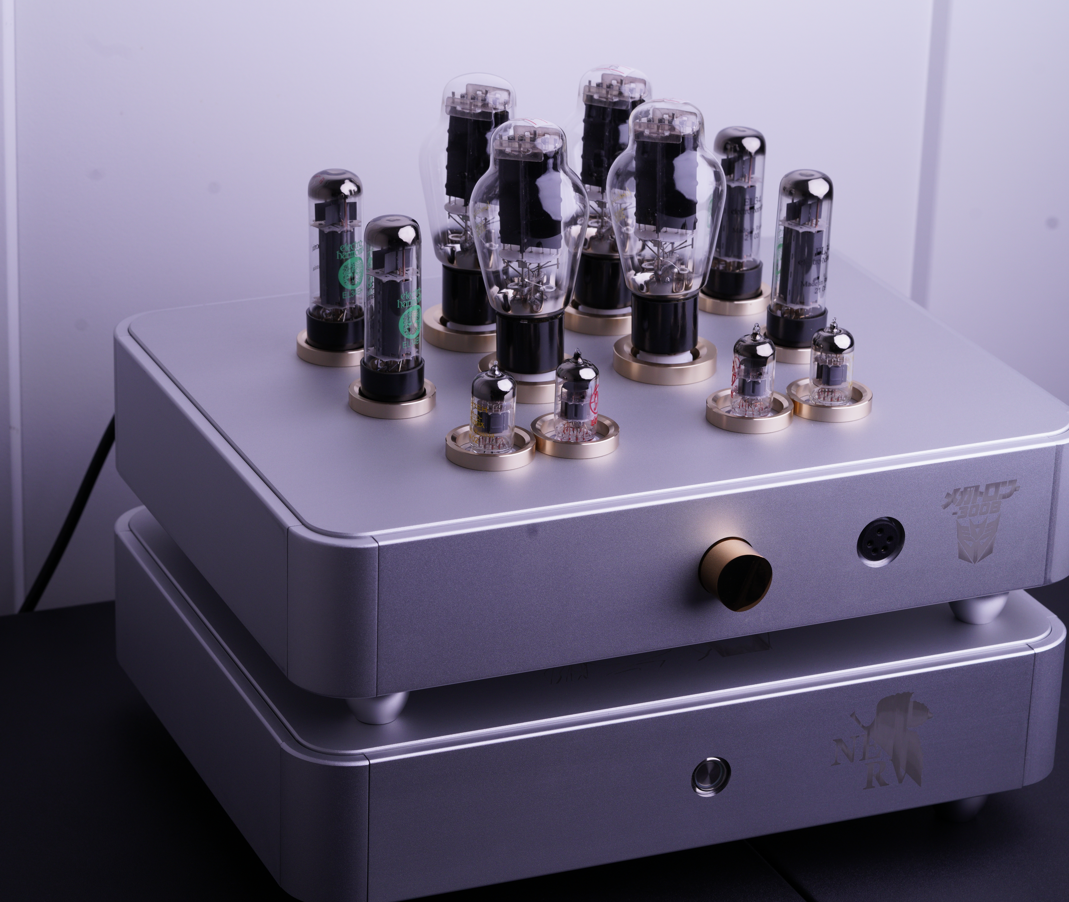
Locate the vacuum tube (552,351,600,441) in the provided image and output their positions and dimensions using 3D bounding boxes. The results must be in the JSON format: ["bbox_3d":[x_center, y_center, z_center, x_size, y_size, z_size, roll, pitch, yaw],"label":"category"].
[{"bbox_3d":[0.022,-0.030,1.714,0.022,0.047,0.022,2,23,-1],"label":"vacuum tube"}]

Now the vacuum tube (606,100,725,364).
[{"bbox_3d":[0.068,-0.114,1.753,0.061,0.139,0.061,-1,22,0],"label":"vacuum tube"}]

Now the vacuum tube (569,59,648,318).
[{"bbox_3d":[0.040,-0.140,1.819,0.061,0.136,0.061,2,22,-1],"label":"vacuum tube"}]

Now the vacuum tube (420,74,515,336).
[{"bbox_3d":[-0.030,-0.132,1.789,0.061,0.138,0.061,2,22,-1],"label":"vacuum tube"}]

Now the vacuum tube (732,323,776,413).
[{"bbox_3d":[0.113,-0.043,1.752,0.022,0.048,0.022,2,23,-1],"label":"vacuum tube"}]

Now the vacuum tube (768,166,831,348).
[{"bbox_3d":[0.141,-0.101,1.791,0.033,0.097,0.033,2,22,-1],"label":"vacuum tube"}]

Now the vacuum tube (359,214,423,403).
[{"bbox_3d":[-0.073,-0.074,1.743,0.033,0.094,0.033,2,23,-1],"label":"vacuum tube"}]

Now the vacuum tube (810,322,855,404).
[{"bbox_3d":[0.152,-0.046,1.726,0.021,0.046,0.021,2,22,-1],"label":"vacuum tube"}]

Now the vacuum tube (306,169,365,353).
[{"bbox_3d":[-0.105,-0.103,1.806,0.033,0.095,0.033,2,23,-1],"label":"vacuum tube"}]

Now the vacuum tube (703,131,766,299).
[{"bbox_3d":[0.112,-0.134,1.899,0.033,0.095,0.033,2,23,-1],"label":"vacuum tube"}]

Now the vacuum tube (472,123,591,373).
[{"bbox_3d":[-0.003,-0.107,1.762,0.061,0.132,0.061,2,23,-1],"label":"vacuum tube"}]

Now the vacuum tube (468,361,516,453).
[{"bbox_3d":[-0.021,-0.022,1.655,0.021,0.046,0.021,2,22,-1],"label":"vacuum tube"}]

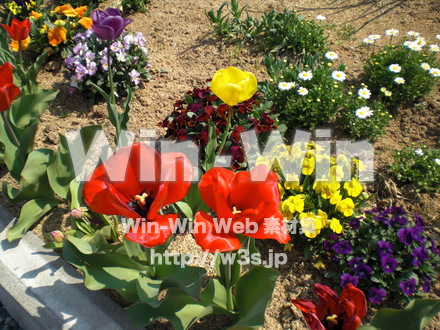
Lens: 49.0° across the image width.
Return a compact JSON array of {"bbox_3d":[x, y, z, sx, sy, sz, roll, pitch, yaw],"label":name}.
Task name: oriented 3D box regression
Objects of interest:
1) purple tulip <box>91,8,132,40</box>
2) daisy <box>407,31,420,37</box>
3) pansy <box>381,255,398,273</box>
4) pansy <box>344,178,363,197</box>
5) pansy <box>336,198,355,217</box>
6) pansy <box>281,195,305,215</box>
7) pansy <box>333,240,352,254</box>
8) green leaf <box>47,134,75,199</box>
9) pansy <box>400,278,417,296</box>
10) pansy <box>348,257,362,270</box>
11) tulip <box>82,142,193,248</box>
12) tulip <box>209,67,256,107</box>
[{"bbox_3d":[-0.203,-0.262,0.905,0.075,0.057,0.070,-10,45,-10],"label":"purple tulip"},{"bbox_3d":[0.481,-0.327,1.200,0.033,0.010,0.033,0,49,0],"label":"daisy"},{"bbox_3d":[0.272,0.159,0.775,0.027,0.028,0.012,18,2,18],"label":"pansy"},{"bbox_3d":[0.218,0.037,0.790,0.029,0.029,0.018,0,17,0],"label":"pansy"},{"bbox_3d":[0.224,0.076,0.860,0.030,0.032,0.014,17,4,19],"label":"pansy"},{"bbox_3d":[0.132,0.071,0.870,0.038,0.035,0.017,-13,11,-13],"label":"pansy"},{"bbox_3d":[0.203,0.137,0.800,0.032,0.013,0.026,7,59,8],"label":"pansy"},{"bbox_3d":[-0.281,0.004,0.860,0.042,0.120,0.042,0,42,0],"label":"green leaf"},{"bbox_3d":[0.299,0.194,0.765,0.027,0.028,0.012,14,1,14],"label":"pansy"},{"bbox_3d":[0.233,0.169,0.830,0.025,0.026,0.011,5,10,5],"label":"pansy"},{"bbox_3d":[-0.095,0.037,0.610,0.130,0.090,0.115,0,42,0],"label":"tulip"},{"bbox_3d":[0.024,-0.141,0.870,0.081,0.060,0.076,0,46,0],"label":"tulip"}]

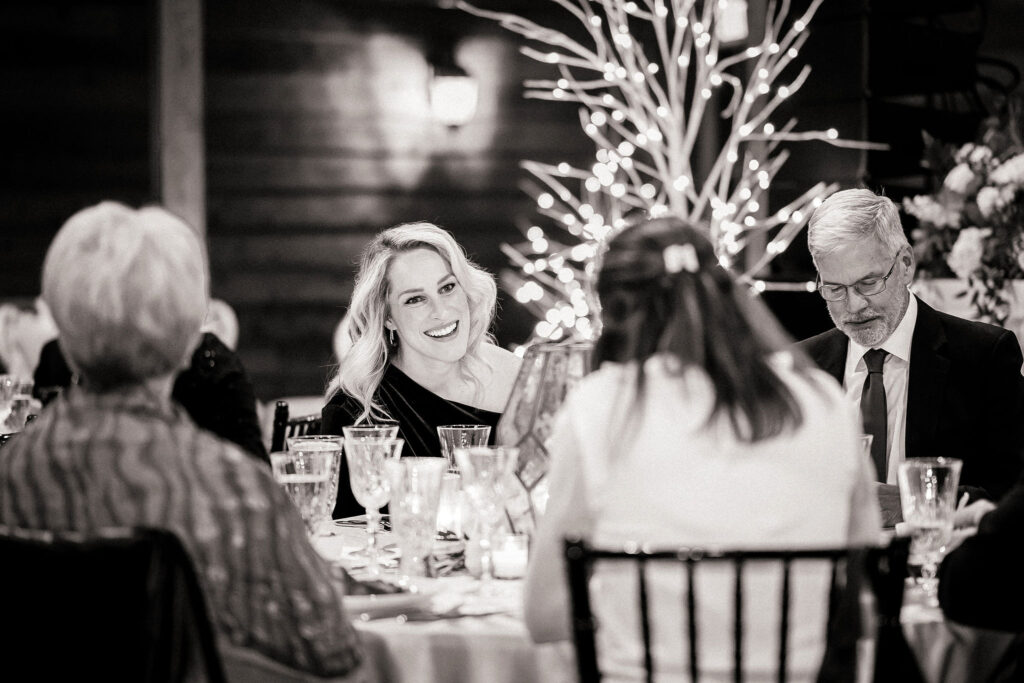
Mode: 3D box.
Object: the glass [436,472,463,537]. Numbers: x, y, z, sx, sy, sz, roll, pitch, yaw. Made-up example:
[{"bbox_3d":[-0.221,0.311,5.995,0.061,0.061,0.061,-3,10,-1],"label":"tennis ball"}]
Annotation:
[{"bbox_3d":[-0.092,0.270,3.920,0.080,0.108,0.080,0,2,0],"label":"glass"}]

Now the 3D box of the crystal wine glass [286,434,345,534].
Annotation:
[{"bbox_3d":[-0.289,0.240,3.560,0.085,0.189,0.085,0,2,0],"label":"crystal wine glass"}]

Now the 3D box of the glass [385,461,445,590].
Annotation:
[{"bbox_3d":[-0.132,0.250,3.350,0.084,0.178,0.084,0,2,0],"label":"glass"}]

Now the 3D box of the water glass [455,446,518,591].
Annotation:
[{"bbox_3d":[-0.036,0.244,3.300,0.085,0.192,0.085,0,2,0],"label":"water glass"}]

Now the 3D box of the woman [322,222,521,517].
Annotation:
[{"bbox_3d":[-0.153,0.428,4.320,0.480,1.270,0.700,-1,2,-11],"label":"woman"}]

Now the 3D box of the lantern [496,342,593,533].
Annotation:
[{"bbox_3d":[0.106,0.167,3.760,0.250,0.320,0.250,0,2,0],"label":"lantern"}]

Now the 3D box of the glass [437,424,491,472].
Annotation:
[{"bbox_3d":[-0.077,0.232,3.850,0.086,0.187,0.086,0,2,0],"label":"glass"}]

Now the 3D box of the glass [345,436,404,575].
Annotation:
[{"bbox_3d":[-0.199,0.240,3.500,0.085,0.191,0.085,0,2,0],"label":"glass"}]

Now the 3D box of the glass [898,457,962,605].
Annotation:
[{"bbox_3d":[0.557,0.247,3.220,0.085,0.185,0.085,0,2,0],"label":"glass"}]

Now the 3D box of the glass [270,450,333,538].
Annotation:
[{"bbox_3d":[-0.293,0.249,3.370,0.085,0.182,0.085,0,2,0],"label":"glass"}]

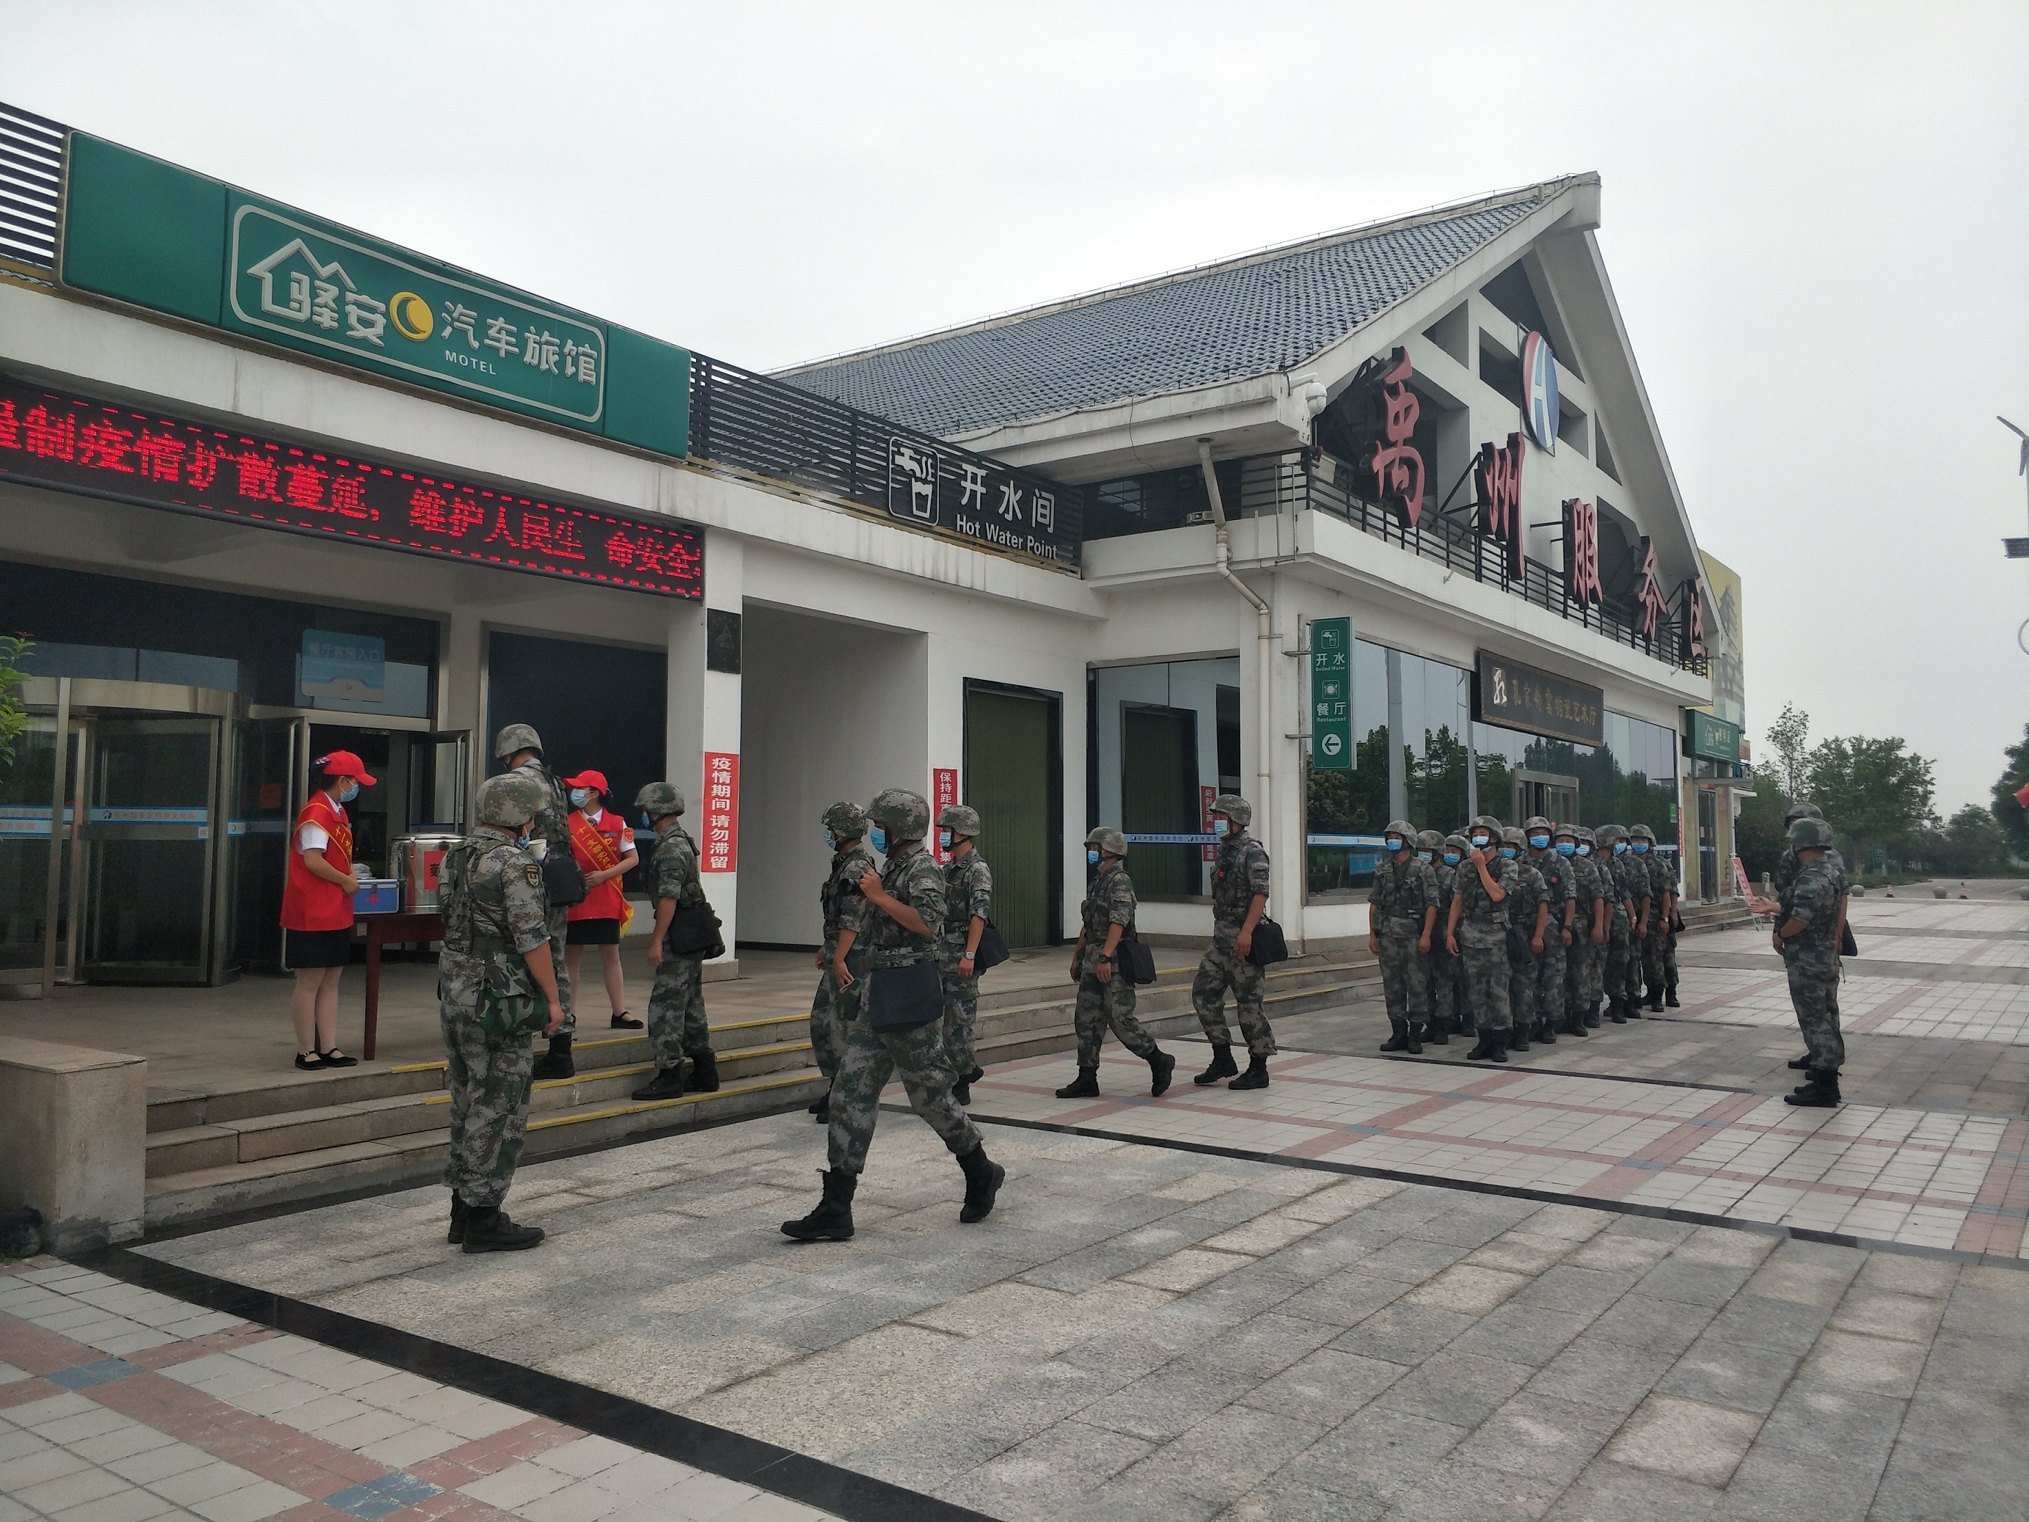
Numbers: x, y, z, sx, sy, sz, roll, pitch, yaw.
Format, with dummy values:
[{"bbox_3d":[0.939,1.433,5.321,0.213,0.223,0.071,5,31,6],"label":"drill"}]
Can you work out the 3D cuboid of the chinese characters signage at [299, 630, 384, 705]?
[{"bbox_3d":[-5.890,-0.829,12.890,0.030,0.565,0.760,-2,-4,37],"label":"chinese characters signage"}]

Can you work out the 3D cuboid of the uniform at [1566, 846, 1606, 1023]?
[{"bbox_3d":[4.742,1.442,12.400,0.490,1.450,0.310,-3,-5,37],"label":"uniform"}]

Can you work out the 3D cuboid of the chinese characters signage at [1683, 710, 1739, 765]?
[{"bbox_3d":[13.829,-0.419,28.997,0.200,0.840,4.000,-2,-4,37],"label":"chinese characters signage"}]

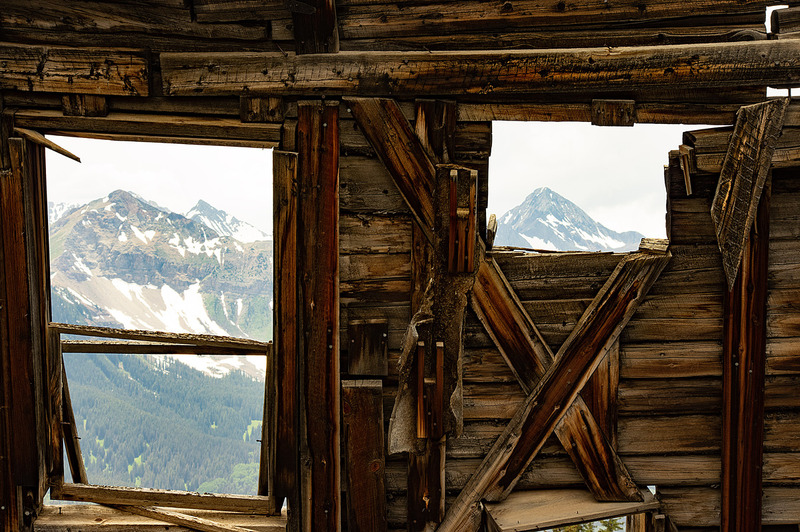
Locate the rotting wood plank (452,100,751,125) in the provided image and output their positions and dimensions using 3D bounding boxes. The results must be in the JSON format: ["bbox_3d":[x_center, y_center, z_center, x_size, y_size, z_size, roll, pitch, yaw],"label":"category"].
[{"bbox_3d":[0.727,-0.555,8.456,1.070,0.080,0.045,1,5,2],"label":"rotting wood plank"}]

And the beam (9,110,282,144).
[{"bbox_3d":[-0.967,-0.532,8.889,1.029,0.072,0.090,2,6,0],"label":"beam"}]

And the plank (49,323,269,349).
[{"bbox_3d":[-0.886,0.257,8.556,0.805,0.040,0.040,4,5,2],"label":"plank"}]

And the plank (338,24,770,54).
[{"bbox_3d":[0.590,-0.865,8.901,1.649,0.076,0.050,-2,6,0],"label":"plank"}]

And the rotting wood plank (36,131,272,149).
[{"bbox_3d":[-0.927,-0.482,8.945,0.898,0.031,0.060,2,6,0],"label":"rotting wood plank"}]

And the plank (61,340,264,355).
[{"bbox_3d":[-0.876,0.306,8.640,0.755,0.040,0.035,1,5,2],"label":"plank"}]

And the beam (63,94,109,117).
[{"bbox_3d":[-1.144,-0.583,8.469,0.165,0.085,0.050,0,5,2],"label":"beam"}]

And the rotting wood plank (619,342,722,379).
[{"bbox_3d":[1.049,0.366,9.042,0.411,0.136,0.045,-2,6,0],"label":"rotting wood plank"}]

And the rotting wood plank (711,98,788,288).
[{"bbox_3d":[1.277,-0.282,8.716,0.164,0.733,0.045,16,6,-2],"label":"rotting wood plank"}]

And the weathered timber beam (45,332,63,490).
[{"bbox_3d":[-1.331,0.568,9.034,0.048,0.659,0.050,-1,6,0],"label":"weathered timber beam"}]

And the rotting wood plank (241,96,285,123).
[{"bbox_3d":[-0.498,-0.569,8.444,0.162,0.095,0.055,2,5,2],"label":"rotting wood plank"}]

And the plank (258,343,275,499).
[{"bbox_3d":[-0.492,0.572,8.626,0.036,0.570,0.040,3,5,2],"label":"plank"}]

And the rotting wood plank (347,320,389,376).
[{"bbox_3d":[-0.115,0.300,8.468,0.143,0.192,0.030,0,5,2],"label":"rotting wood plank"}]

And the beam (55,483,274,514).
[{"bbox_3d":[-0.920,0.909,9.073,0.864,0.066,0.055,3,6,0],"label":"beam"}]

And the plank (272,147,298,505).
[{"bbox_3d":[-0.418,0.243,8.516,0.088,1.320,0.045,0,5,2],"label":"plank"}]

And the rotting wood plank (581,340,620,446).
[{"bbox_3d":[0.772,0.493,9.016,0.147,0.445,0.045,1,7,0],"label":"rotting wood plank"}]

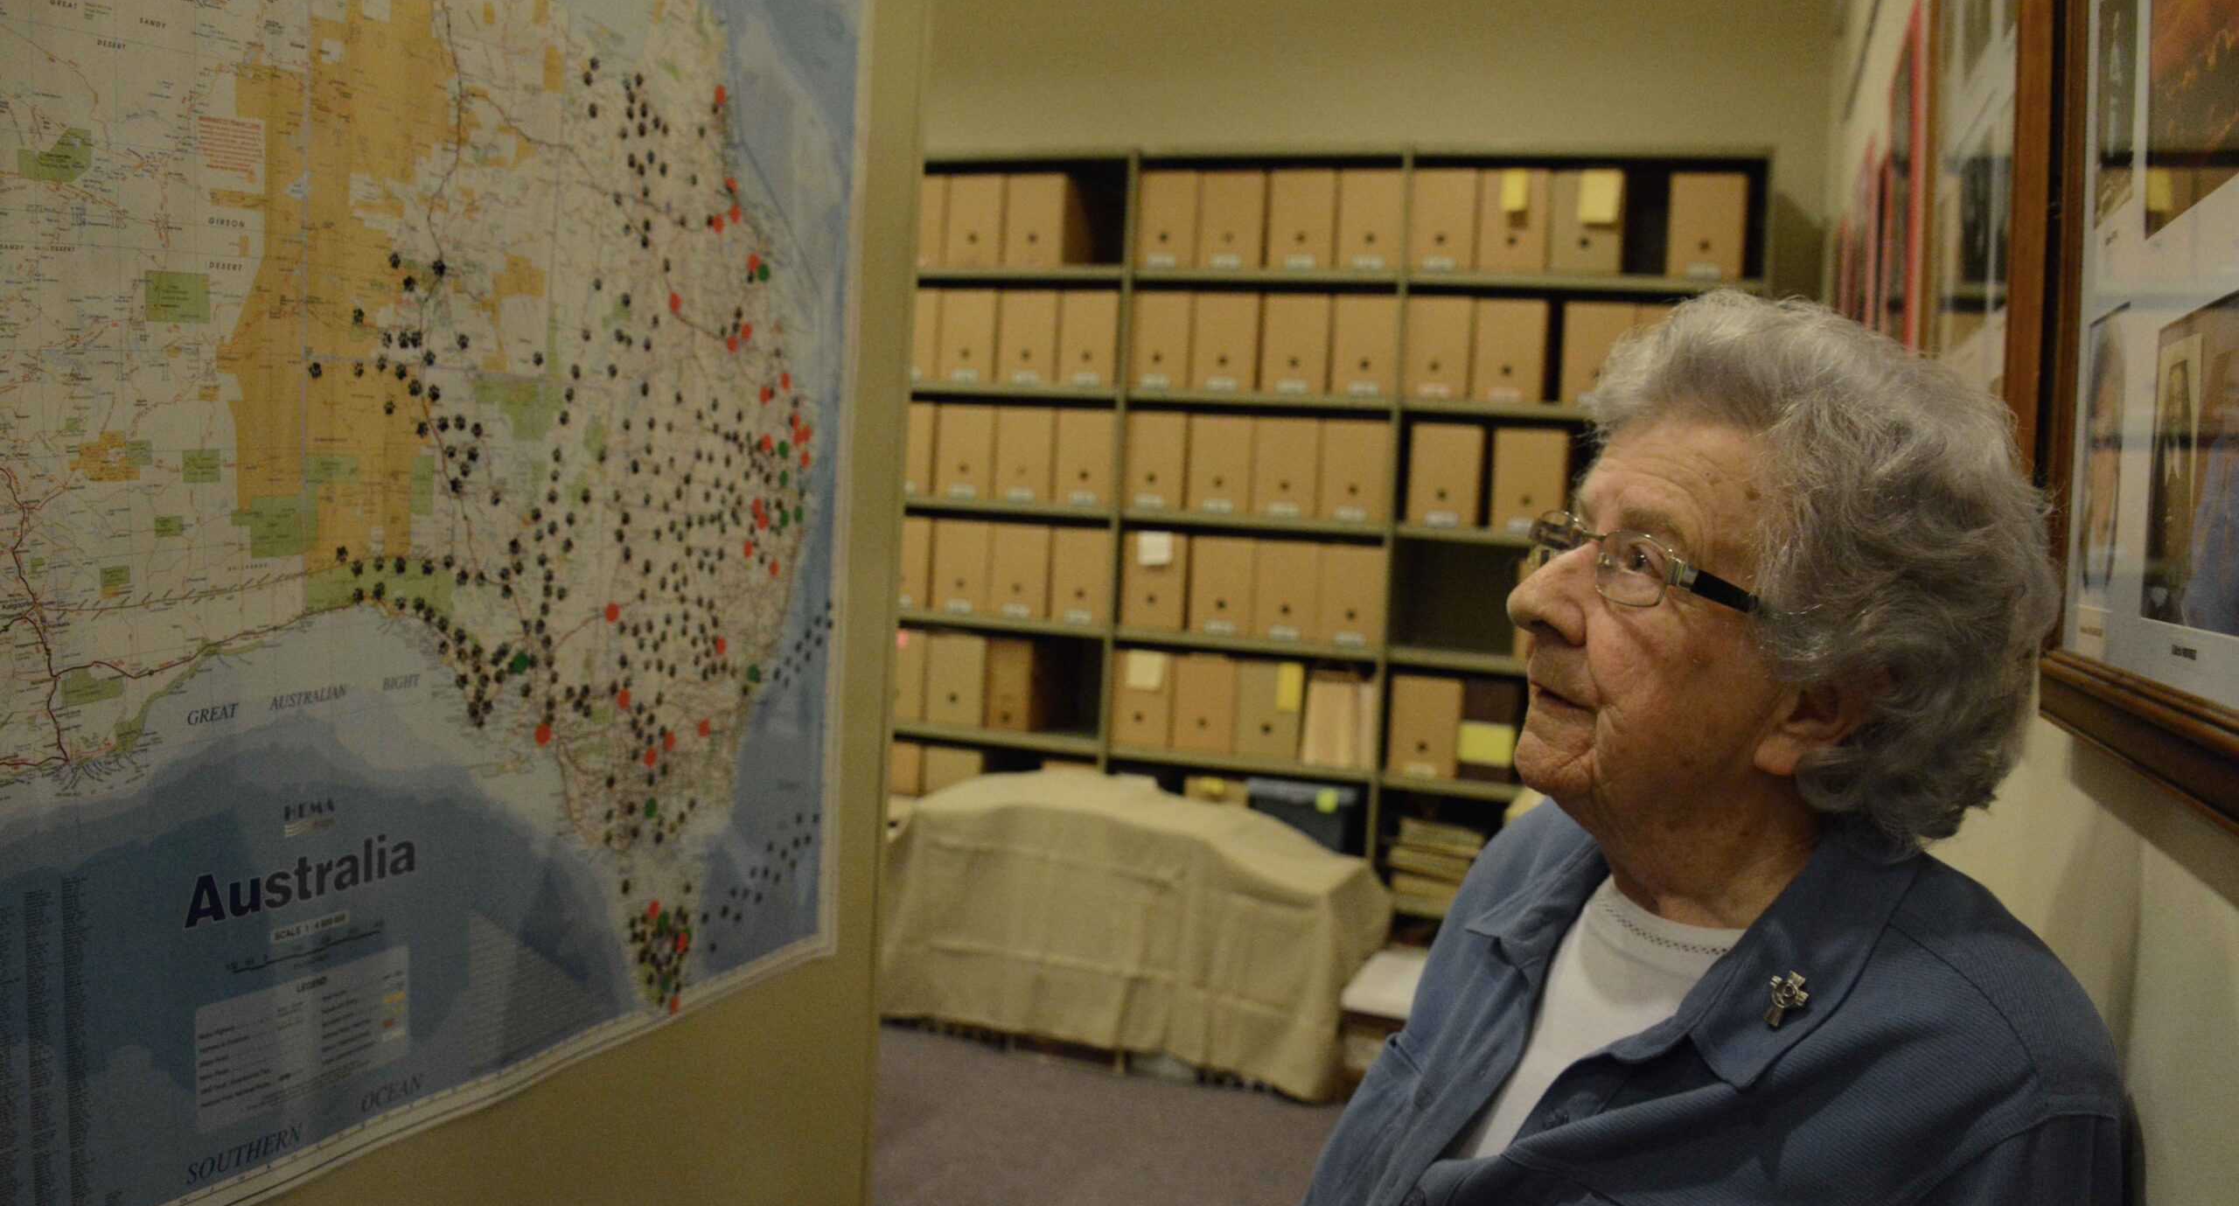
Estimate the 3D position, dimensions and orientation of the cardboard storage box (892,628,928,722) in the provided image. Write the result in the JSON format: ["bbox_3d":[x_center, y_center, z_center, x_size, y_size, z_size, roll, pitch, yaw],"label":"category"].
[{"bbox_3d":[-0.578,0.193,5.150,0.177,0.261,0.390,4,4,17],"label":"cardboard storage box"}]

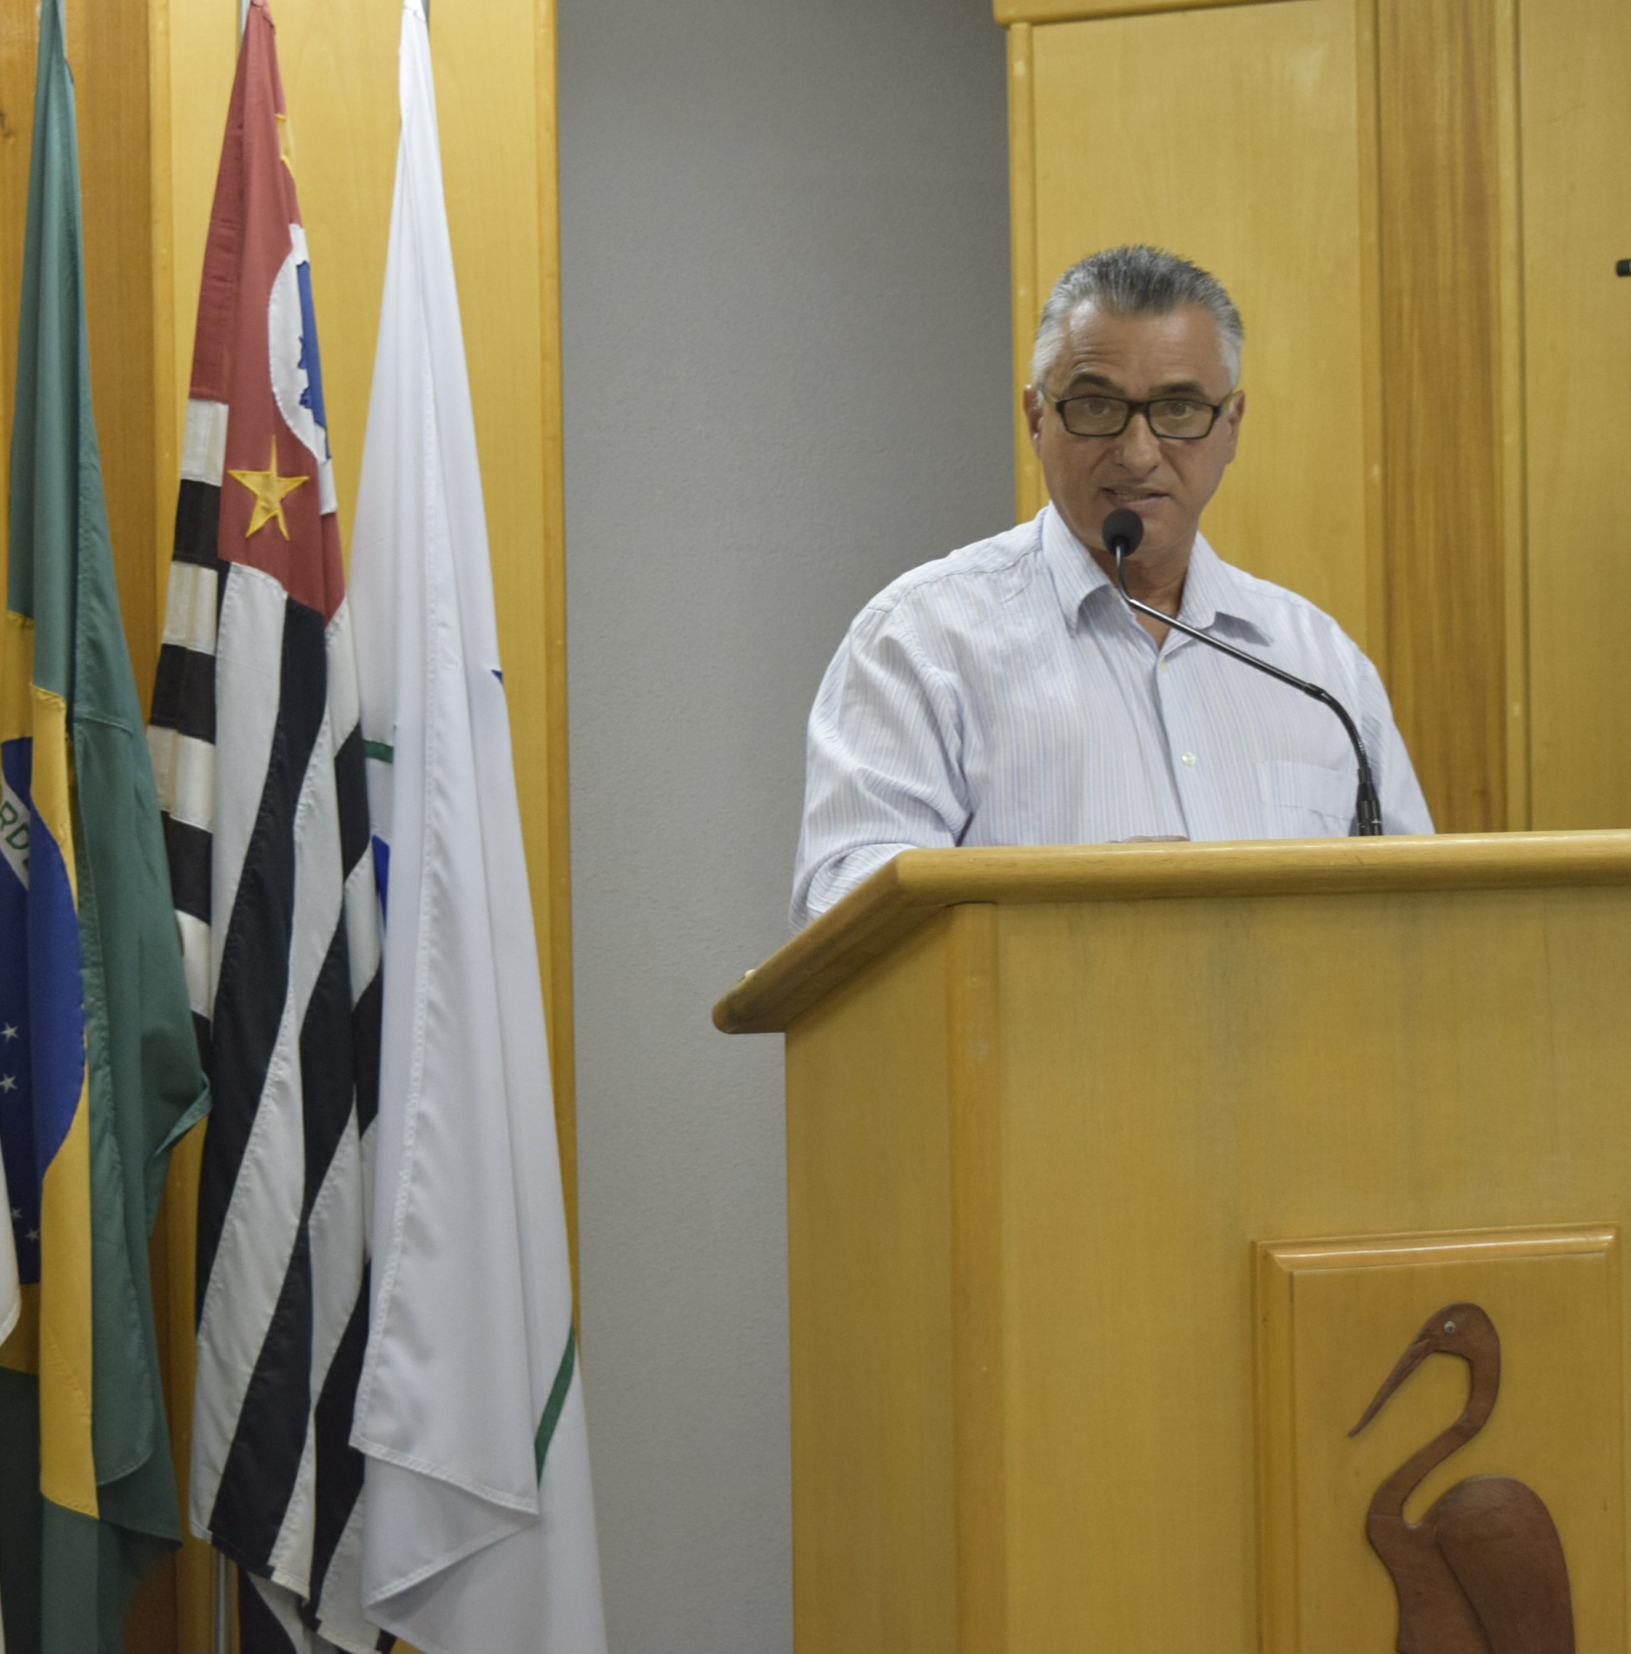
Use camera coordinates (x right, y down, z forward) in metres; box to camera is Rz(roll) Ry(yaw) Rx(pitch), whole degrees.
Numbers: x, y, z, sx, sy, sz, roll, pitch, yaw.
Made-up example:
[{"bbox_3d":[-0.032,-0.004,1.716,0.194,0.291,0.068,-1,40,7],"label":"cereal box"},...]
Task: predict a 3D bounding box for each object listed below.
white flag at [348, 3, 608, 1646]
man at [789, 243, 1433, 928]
[{"bbox_3d":[-0.350,0.040,4.700,0.300,1.780,0.250,-1,2,-17],"label":"white flag"},{"bbox_3d":[0.254,0.365,3.690,0.550,1.663,0.420,-1,2,-14],"label":"man"}]

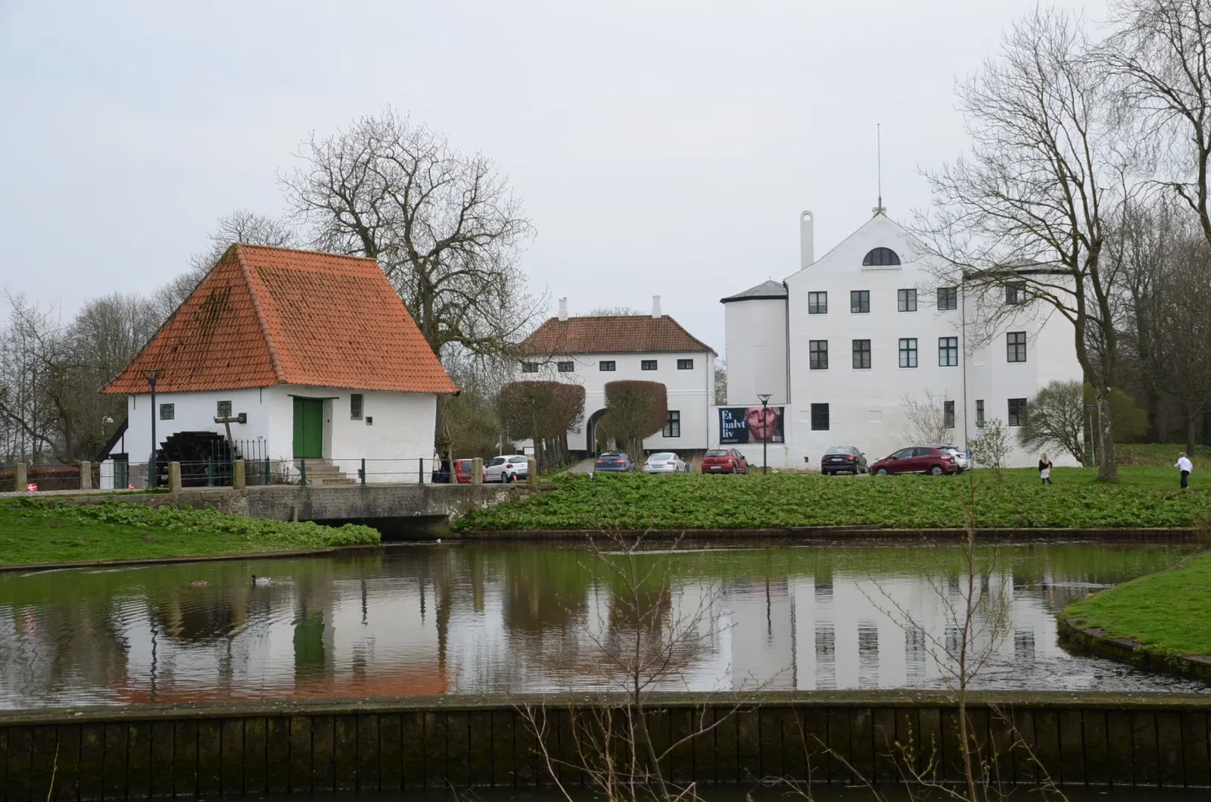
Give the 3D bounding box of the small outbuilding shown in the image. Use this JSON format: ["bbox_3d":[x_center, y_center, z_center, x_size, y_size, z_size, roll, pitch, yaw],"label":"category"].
[{"bbox_3d":[-11.608,-1.211,79.937,8.950,8.500,9.000,-2,-2,38],"label":"small outbuilding"}]

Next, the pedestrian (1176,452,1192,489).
[{"bbox_3d":[23.232,2.787,89.018,0.620,1.500,0.550,0,-2,-30],"label":"pedestrian"}]

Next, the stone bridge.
[{"bbox_3d":[-10.643,3.805,73.851,16.000,1.850,4.400,0,-2,-32],"label":"stone bridge"}]

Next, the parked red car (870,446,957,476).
[{"bbox_3d":[13.975,2.833,100.500,3.950,1.500,1.700,-1,-1,17],"label":"parked red car"}]

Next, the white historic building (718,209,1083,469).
[{"bbox_3d":[18.233,-3.450,134.500,20.800,15.000,19.000,-1,-1,11],"label":"white historic building"}]

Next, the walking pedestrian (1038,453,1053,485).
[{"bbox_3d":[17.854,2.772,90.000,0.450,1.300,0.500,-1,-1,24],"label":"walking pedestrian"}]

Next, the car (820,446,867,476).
[{"bbox_3d":[12.208,3.042,113.000,1.820,1.430,4.700,-1,-1,14],"label":"car"}]

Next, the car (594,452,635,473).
[{"bbox_3d":[0.531,3.533,119.500,1.780,1.470,4.300,-1,-1,10],"label":"car"}]

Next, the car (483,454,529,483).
[{"bbox_3d":[-5.604,3.587,118.017,1.770,1.480,4.000,0,-2,-39],"label":"car"}]

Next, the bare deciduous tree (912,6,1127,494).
[{"bbox_3d":[16.977,-6.347,90.000,8.700,19.300,8.600,-1,-1,11],"label":"bare deciduous tree"}]

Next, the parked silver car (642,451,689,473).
[{"bbox_3d":[3.168,3.430,117.000,1.820,1.360,4.200,-1,-1,12],"label":"parked silver car"}]

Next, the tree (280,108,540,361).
[{"bbox_3d":[-9.151,-5.001,106.209,12.200,17.800,11.500,-1,-1,0],"label":"tree"}]

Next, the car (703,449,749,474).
[{"bbox_3d":[6.442,3.342,118.518,1.740,1.520,3.940,-1,-1,15],"label":"car"}]

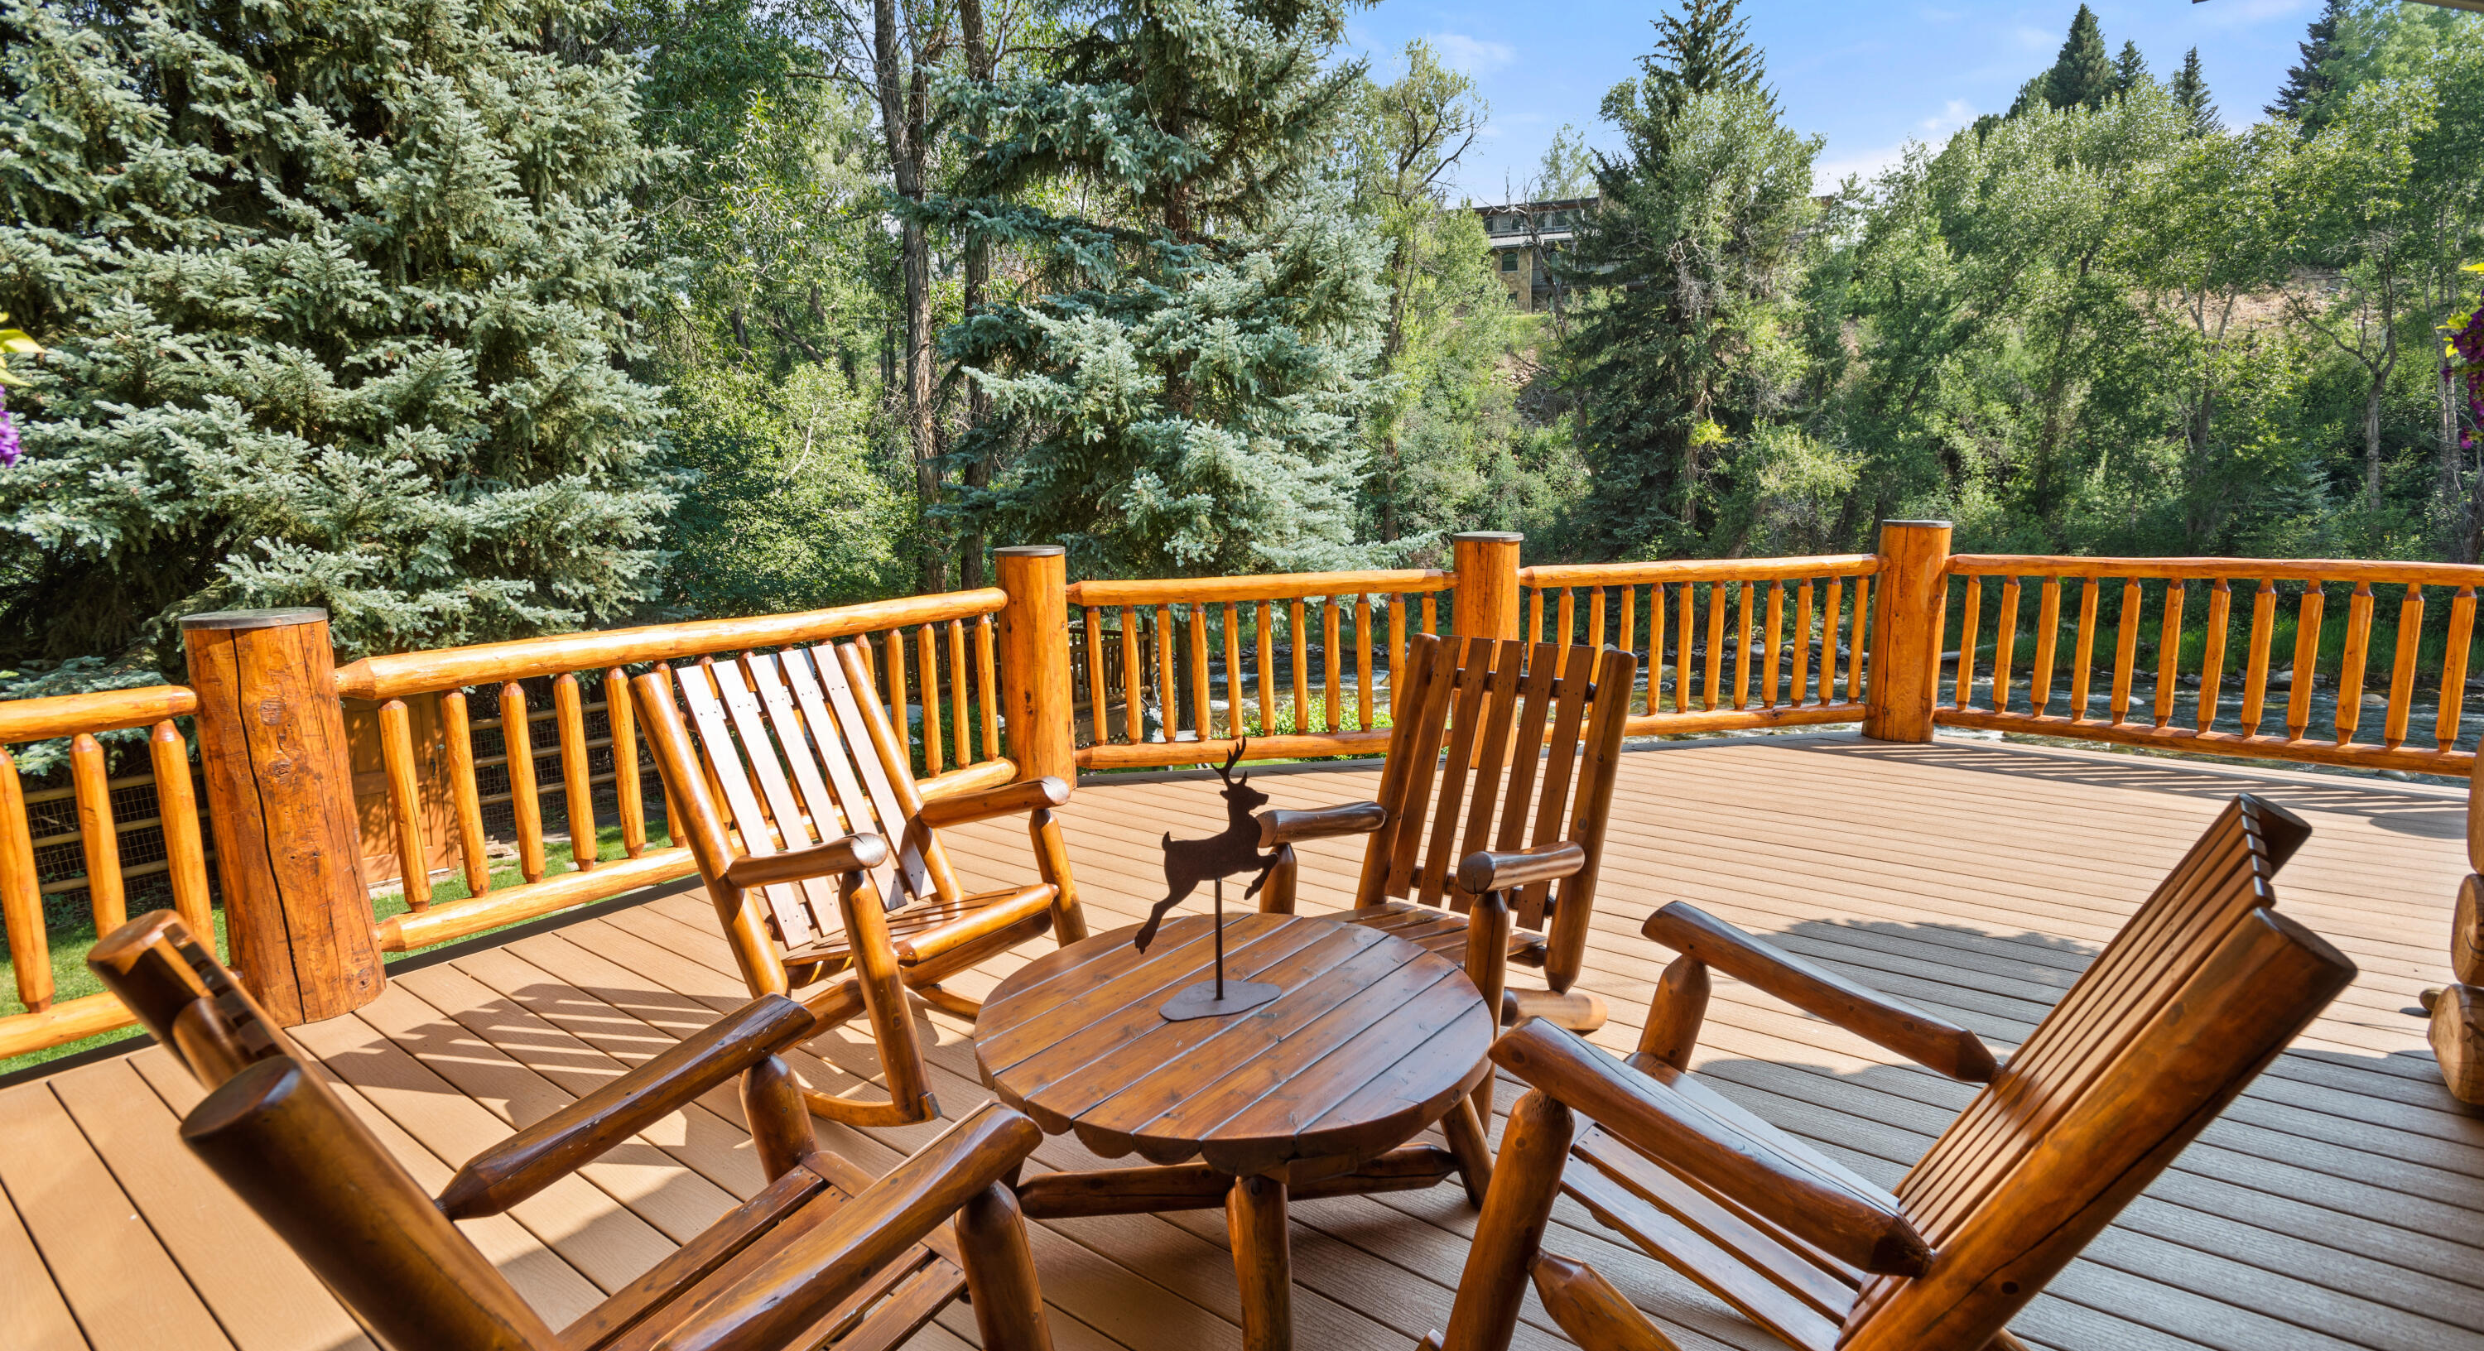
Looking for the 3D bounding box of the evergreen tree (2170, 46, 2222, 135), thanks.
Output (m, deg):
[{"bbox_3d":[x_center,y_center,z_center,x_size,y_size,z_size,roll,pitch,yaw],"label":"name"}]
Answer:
[{"bbox_3d":[45.050,-24.356,62.902,4.000,11.000,4.000,5,11,34],"label":"evergreen tree"}]

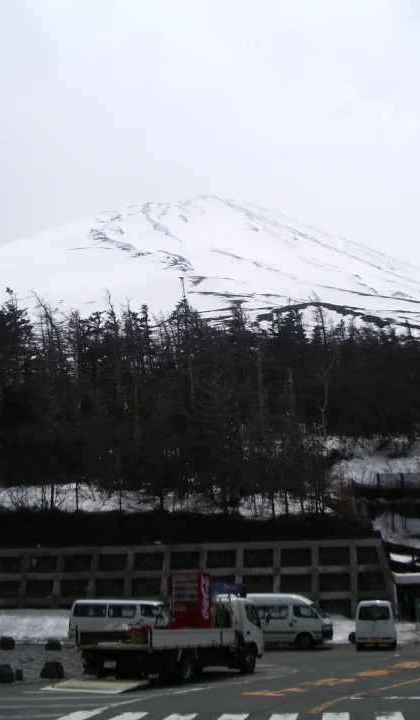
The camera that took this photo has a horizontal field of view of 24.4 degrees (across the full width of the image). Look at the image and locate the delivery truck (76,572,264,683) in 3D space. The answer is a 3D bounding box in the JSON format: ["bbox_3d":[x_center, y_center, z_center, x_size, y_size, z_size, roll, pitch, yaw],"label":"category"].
[{"bbox_3d":[-0.797,7.023,25.605,2.100,2.580,5.800,-9,-17,30],"label":"delivery truck"}]

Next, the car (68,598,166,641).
[{"bbox_3d":[-3.645,11.503,42.273,4.690,1.980,1.690,-3,-15,8],"label":"car"}]

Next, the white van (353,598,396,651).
[{"bbox_3d":[6.884,10.946,40.122,1.475,1.880,3.395,-4,-15,13],"label":"white van"}]

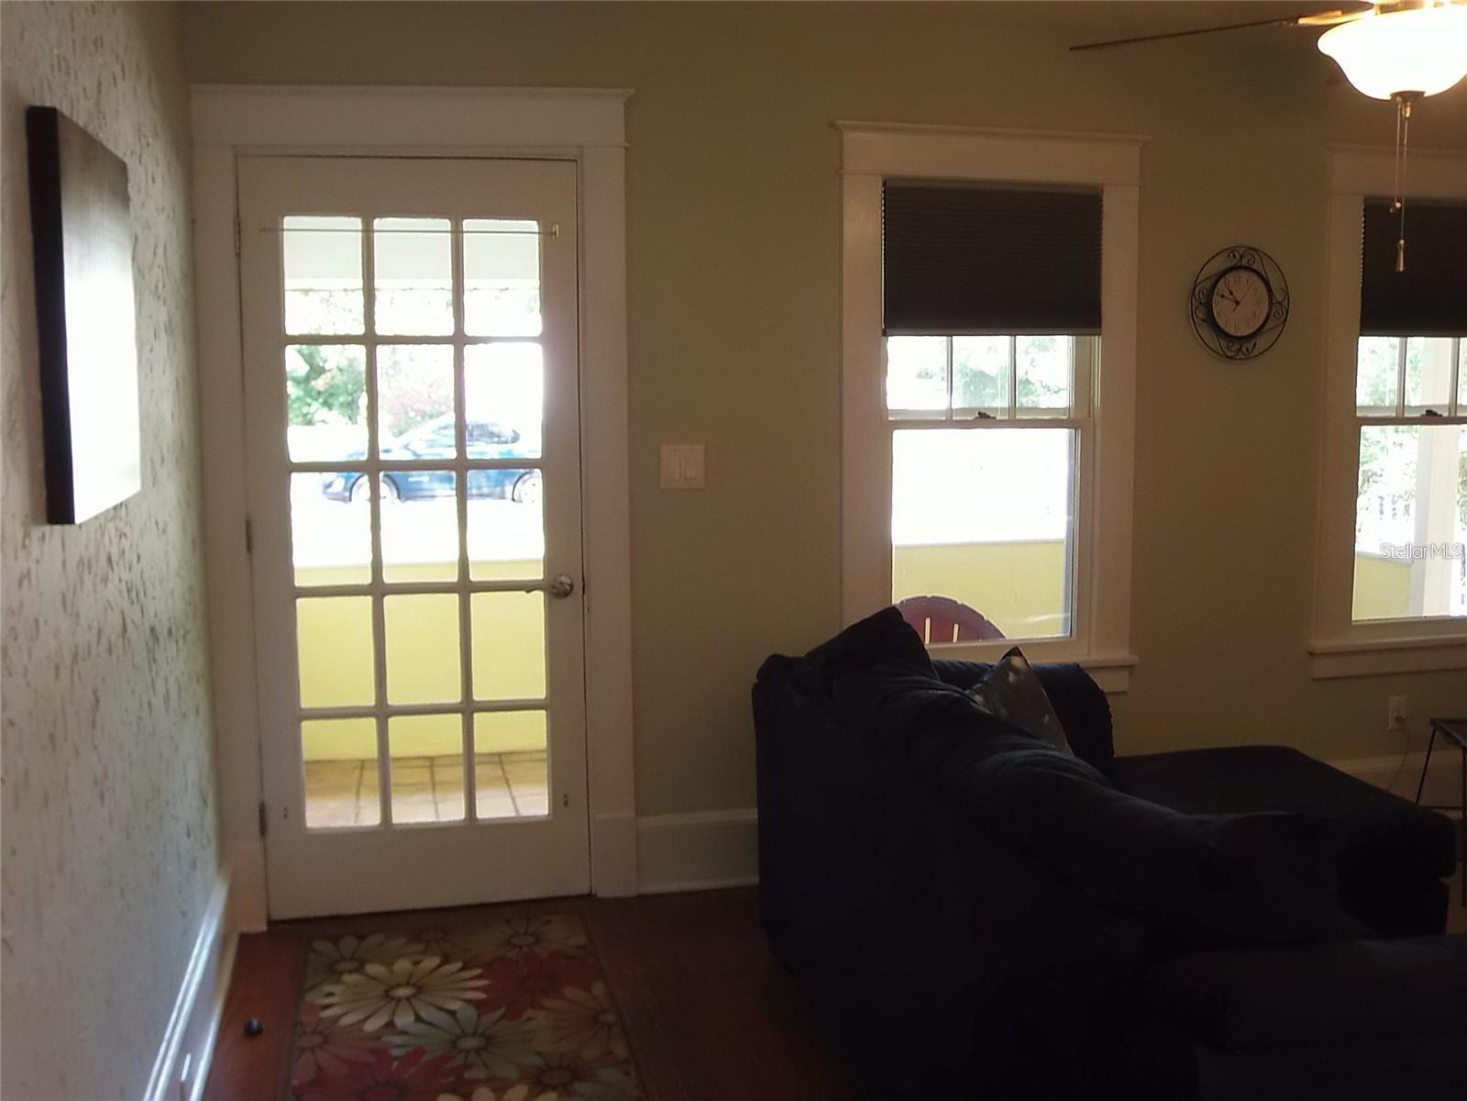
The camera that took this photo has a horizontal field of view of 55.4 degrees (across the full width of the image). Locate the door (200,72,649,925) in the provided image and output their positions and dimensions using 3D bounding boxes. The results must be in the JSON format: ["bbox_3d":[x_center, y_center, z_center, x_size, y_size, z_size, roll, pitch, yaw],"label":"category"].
[{"bbox_3d":[-0.828,-0.103,3.807,1.106,2.233,0.080,-2,6,-11],"label":"door"}]

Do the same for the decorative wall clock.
[{"bbox_3d":[1.514,-0.736,4.163,0.328,0.335,0.045,-2,6,-11],"label":"decorative wall clock"}]

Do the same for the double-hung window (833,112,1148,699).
[{"bbox_3d":[0.744,-0.378,4.084,0.906,1.648,0.090,-2,6,-11],"label":"double-hung window"}]

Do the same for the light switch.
[{"bbox_3d":[-0.143,-0.233,3.911,0.122,0.122,0.013,-2,6,-11],"label":"light switch"}]

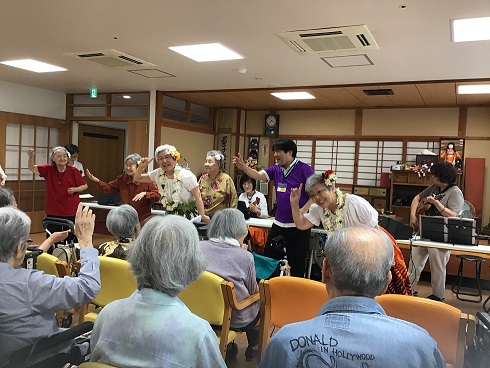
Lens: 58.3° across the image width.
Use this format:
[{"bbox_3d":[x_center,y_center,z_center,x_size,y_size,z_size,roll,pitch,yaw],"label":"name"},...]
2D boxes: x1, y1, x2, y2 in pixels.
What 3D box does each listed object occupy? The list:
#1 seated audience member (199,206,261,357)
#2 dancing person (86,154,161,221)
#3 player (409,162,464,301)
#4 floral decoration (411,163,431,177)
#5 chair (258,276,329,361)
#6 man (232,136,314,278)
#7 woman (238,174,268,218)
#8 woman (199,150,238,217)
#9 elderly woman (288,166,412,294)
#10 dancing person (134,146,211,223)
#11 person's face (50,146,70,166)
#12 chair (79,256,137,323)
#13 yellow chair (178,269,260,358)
[{"bbox_3d":[-0.072,0.706,2.853,0.460,1.140,0.750,3,2,25],"label":"seated audience member"},{"bbox_3d":[-1.335,0.410,4.776,0.780,1.480,0.420,3,2,9],"label":"dancing person"},{"bbox_3d":[2.149,0.516,4.921,0.520,1.530,0.420,4,3,38],"label":"player"},{"bbox_3d":[2.967,-0.244,7.400,0.340,0.240,0.200,4,2,26],"label":"floral decoration"},{"bbox_3d":[0.445,0.909,2.660,0.550,0.760,0.560,4,2,26],"label":"chair"},{"bbox_3d":[0.258,0.405,4.072,0.640,1.670,0.450,4,3,37],"label":"man"},{"bbox_3d":[0.068,0.533,5.972,0.460,1.250,0.680,3,2,12],"label":"woman"},{"bbox_3d":[-0.295,0.429,4.571,0.460,1.540,0.340,3,2,25],"label":"woman"},{"bbox_3d":[0.820,0.602,3.220,0.700,1.360,0.750,4,3,37],"label":"elderly woman"},{"bbox_3d":[-0.610,0.432,3.750,0.580,1.530,0.480,3,2,-3],"label":"dancing person"},{"bbox_3d":[-1.970,-0.304,4.700,0.180,0.200,0.195,1,3,-40],"label":"person's face"},{"bbox_3d":[-0.715,0.850,2.875,0.540,0.800,0.560,4,3,30],"label":"chair"},{"bbox_3d":[-0.165,0.874,2.790,0.550,0.760,0.560,4,2,29],"label":"yellow chair"}]

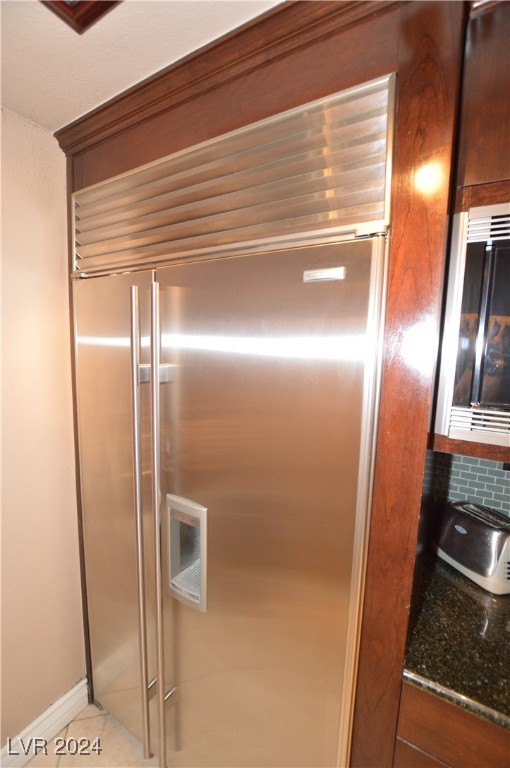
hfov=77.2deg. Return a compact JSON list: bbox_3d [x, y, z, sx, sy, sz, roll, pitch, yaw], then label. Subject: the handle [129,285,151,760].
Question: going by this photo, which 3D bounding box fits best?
[{"bbox_3d":[-0.367,0.528,1.069,0.025,1.658,0.054,5,8,30],"label":"handle"}]

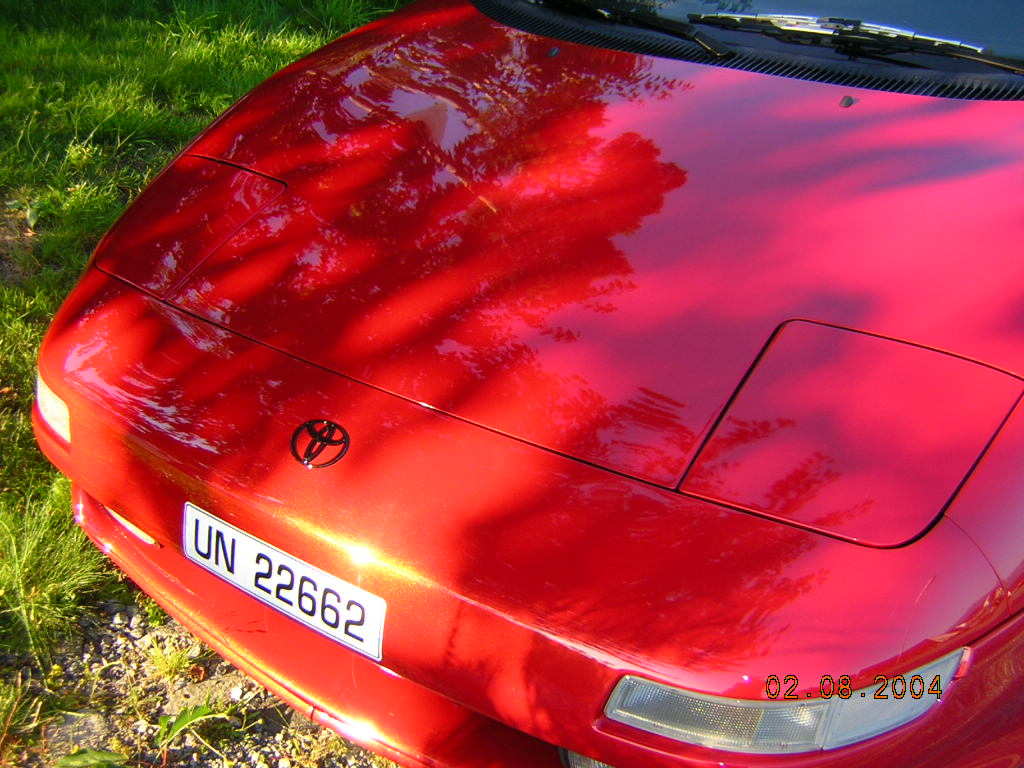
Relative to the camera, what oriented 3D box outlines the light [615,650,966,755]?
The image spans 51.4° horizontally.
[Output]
[{"bbox_3d":[0.305,0.343,1.186,0.396,0.083,0.107,2,31,4],"label":"light"}]

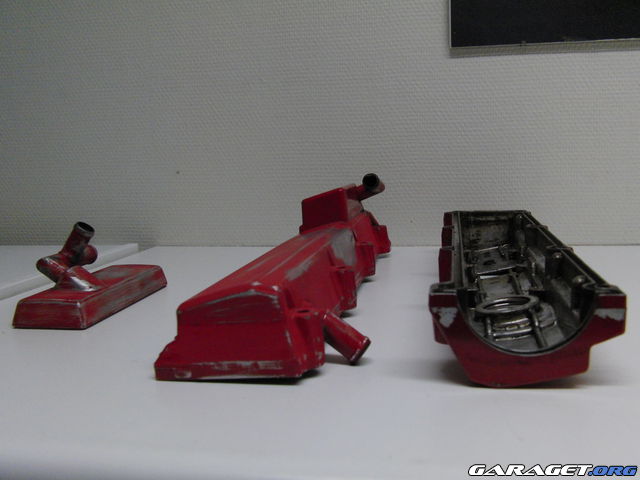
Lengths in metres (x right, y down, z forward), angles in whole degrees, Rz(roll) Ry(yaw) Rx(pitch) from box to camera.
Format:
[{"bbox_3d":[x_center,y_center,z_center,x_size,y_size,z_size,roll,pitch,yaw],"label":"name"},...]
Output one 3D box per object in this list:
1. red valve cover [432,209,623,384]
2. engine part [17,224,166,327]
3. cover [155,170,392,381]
[{"bbox_3d":[0.160,0.024,0.598,0.103,0.053,0.467,0,8,11],"label":"red valve cover"},{"bbox_3d":[-0.208,0.021,0.604,0.080,0.076,0.175,0,8,10],"label":"engine part"},{"bbox_3d":[0.009,-0.002,0.624,0.129,0.105,0.487,0,8,11],"label":"cover"}]

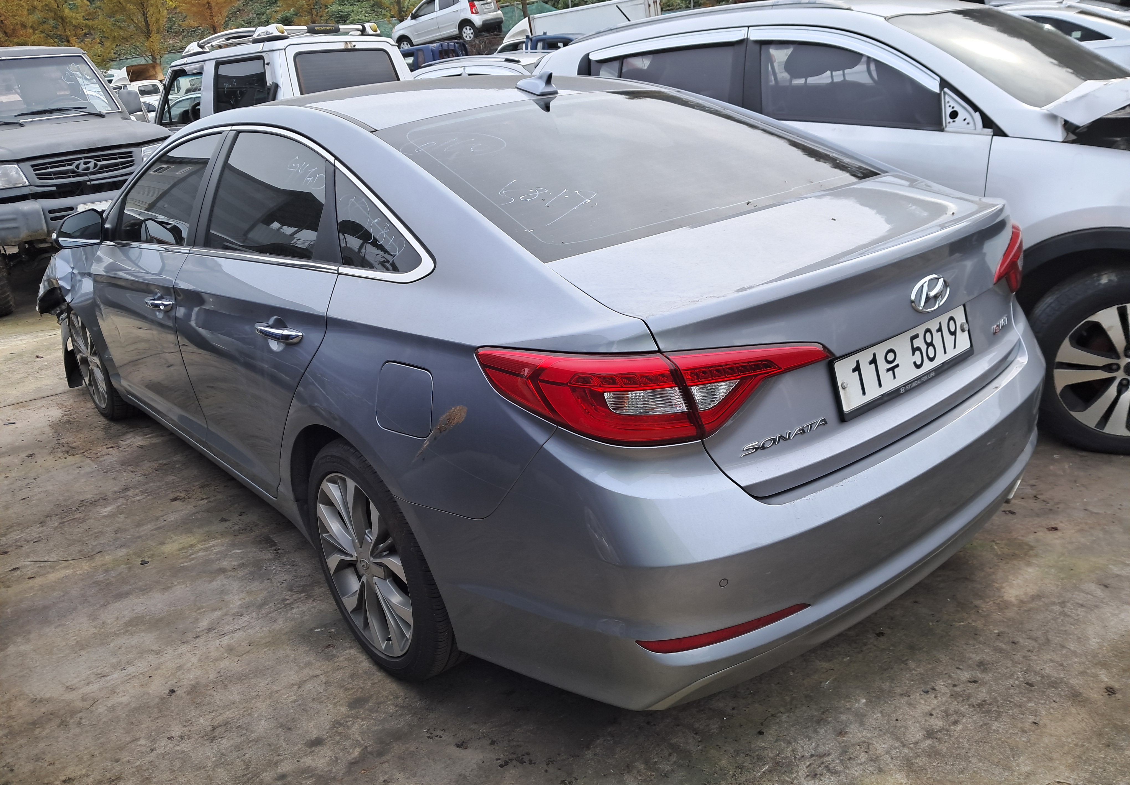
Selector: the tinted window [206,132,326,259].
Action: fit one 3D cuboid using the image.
[{"bbox_3d":[-0.880,-0.580,2.606,0.060,0.370,0.820,6,5,-42],"label":"tinted window"}]

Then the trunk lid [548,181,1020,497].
[{"bbox_3d":[0.604,-0.180,2.052,1.270,0.470,0.570,-20,25,-36],"label":"trunk lid"}]

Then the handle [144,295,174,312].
[{"bbox_3d":[-1.361,-0.304,2.954,0.060,0.055,0.235,-20,25,-36],"label":"handle"}]

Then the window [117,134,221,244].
[{"bbox_3d":[-1.536,-0.770,3.363,0.060,0.395,0.960,6,5,-42],"label":"window"}]

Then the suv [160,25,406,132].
[{"bbox_3d":[-3.475,-3.084,10.523,4.050,2.050,1.750,13,27,40],"label":"suv"}]

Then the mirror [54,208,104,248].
[{"bbox_3d":[-1.961,-0.655,3.541,0.200,0.157,0.130,-20,25,-36],"label":"mirror"}]

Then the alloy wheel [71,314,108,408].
[{"bbox_3d":[-2.260,-0.183,4.363,0.190,0.495,0.495,-20,25,-36],"label":"alloy wheel"}]

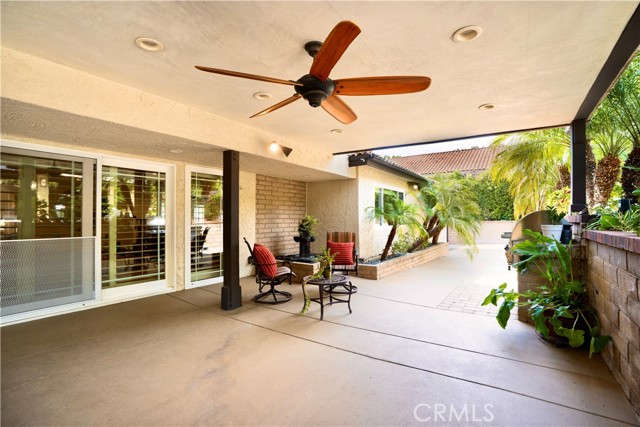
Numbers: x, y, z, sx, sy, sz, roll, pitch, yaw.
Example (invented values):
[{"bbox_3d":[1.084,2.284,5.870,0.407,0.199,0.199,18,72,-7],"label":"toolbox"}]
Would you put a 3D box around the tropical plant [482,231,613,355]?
[{"bbox_3d":[2.200,0.660,2.920,1.000,1.100,0.950,-1,-1,36],"label":"tropical plant"}]

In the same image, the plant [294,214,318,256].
[{"bbox_3d":[-0.300,0.490,6.300,0.500,0.930,0.460,0,-1,0],"label":"plant"}]

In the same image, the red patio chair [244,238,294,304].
[{"bbox_3d":[-0.770,0.840,4.430,0.800,0.940,0.660,0,-1,0],"label":"red patio chair"}]

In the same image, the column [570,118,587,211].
[{"bbox_3d":[3.660,-0.670,4.040,0.160,1.370,0.160,-1,-1,35],"label":"column"}]

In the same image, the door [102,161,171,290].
[{"bbox_3d":[-2.790,0.195,4.340,0.090,1.880,0.940,-1,-1,36],"label":"door"}]

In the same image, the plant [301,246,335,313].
[{"bbox_3d":[-0.020,0.870,3.700,0.460,0.830,0.360,0,-1,0],"label":"plant"}]

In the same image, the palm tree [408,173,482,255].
[{"bbox_3d":[4.270,0.020,9.650,2.200,2.600,2.400,-1,-1,35],"label":"palm tree"}]

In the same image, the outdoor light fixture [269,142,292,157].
[{"bbox_3d":[-0.630,-1.020,4.540,0.200,0.200,0.320,-1,-1,35],"label":"outdoor light fixture"}]

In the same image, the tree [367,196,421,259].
[{"bbox_3d":[1.820,0.340,7.050,1.250,1.660,1.300,-1,-1,35],"label":"tree"}]

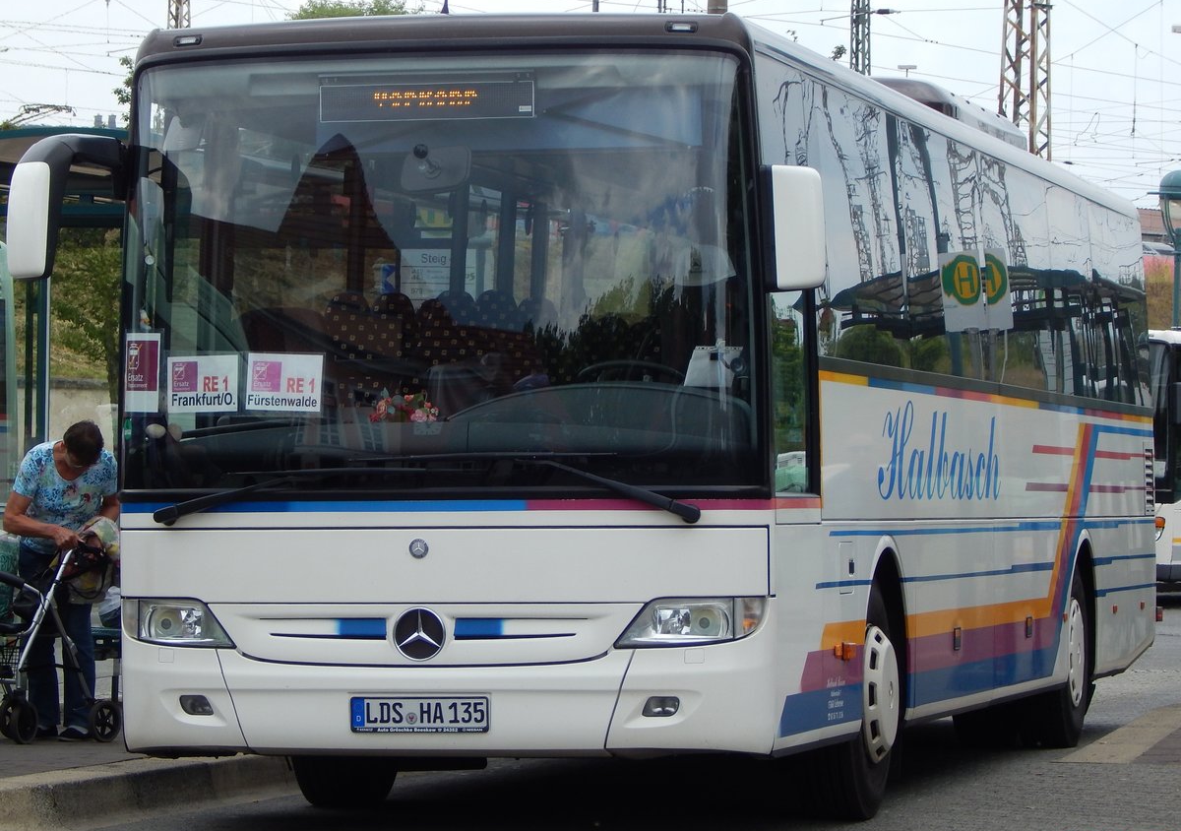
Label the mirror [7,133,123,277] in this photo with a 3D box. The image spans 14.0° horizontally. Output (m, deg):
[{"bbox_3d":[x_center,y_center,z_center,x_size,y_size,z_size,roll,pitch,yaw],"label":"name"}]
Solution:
[{"bbox_3d":[-2.000,-0.795,18.291,0.380,0.540,0.250,-1,-1,24],"label":"mirror"}]

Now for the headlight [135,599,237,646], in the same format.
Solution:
[{"bbox_3d":[-1.528,0.787,18.186,0.440,0.195,0.190,-1,-1,19],"label":"headlight"}]

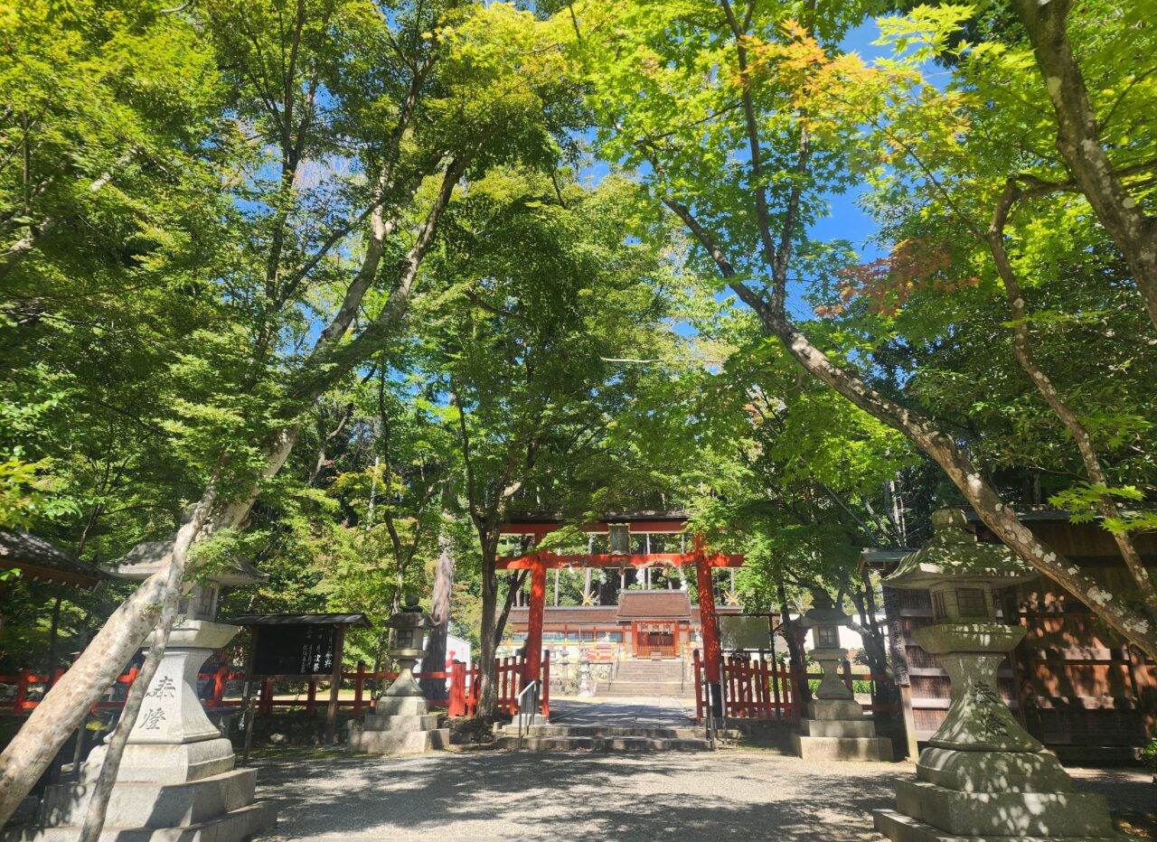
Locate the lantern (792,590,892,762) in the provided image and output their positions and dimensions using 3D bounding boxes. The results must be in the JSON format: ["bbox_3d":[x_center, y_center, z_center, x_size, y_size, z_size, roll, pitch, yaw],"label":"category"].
[{"bbox_3d":[4.379,4.345,13.350,1.420,2.760,1.420,-1,-19,5],"label":"lantern"}]

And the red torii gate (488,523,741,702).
[{"bbox_3d":[0.949,4.219,16.721,5.800,4.460,0.700,-1,-19,5],"label":"red torii gate"}]

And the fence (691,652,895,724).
[{"bbox_3d":[4.508,5.560,16.001,4.150,1.420,0.250,-1,-19,5],"label":"fence"}]

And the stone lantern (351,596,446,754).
[{"bbox_3d":[-3.304,4.742,14.651,1.400,2.790,1.420,-1,-19,5],"label":"stone lantern"}]

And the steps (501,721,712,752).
[{"bbox_3d":[0.509,5.973,14.474,3.880,0.330,1.200,-1,-19,5],"label":"steps"}]

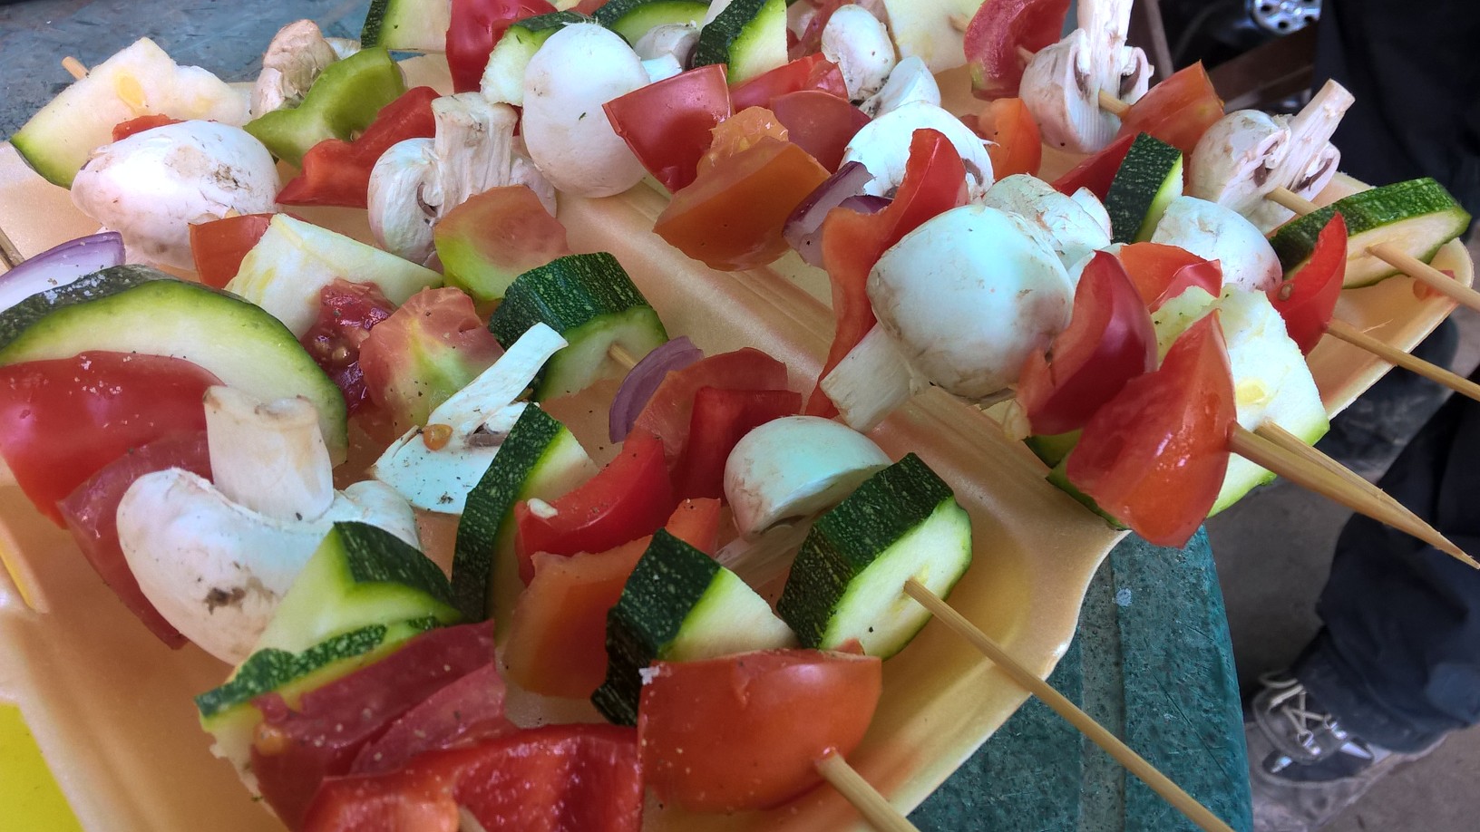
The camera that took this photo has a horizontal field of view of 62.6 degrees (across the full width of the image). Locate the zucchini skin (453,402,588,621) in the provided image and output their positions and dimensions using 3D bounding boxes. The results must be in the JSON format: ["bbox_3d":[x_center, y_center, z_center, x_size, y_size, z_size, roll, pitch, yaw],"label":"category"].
[{"bbox_3d":[-0.046,0.022,0.264,0.014,0.046,0.026,38,30,31],"label":"zucchini skin"}]

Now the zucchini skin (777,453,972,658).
[{"bbox_3d":[0.028,0.029,0.250,0.045,0.034,0.017,-36,55,-25],"label":"zucchini skin"}]

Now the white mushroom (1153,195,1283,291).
[{"bbox_3d":[0.115,-0.039,0.295,0.035,0.030,0.035,7,30,-5],"label":"white mushroom"}]

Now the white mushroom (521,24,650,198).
[{"bbox_3d":[-0.042,-0.086,0.345,0.042,0.047,0.036,0,0,41],"label":"white mushroom"}]

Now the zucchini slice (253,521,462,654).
[{"bbox_3d":[-0.078,0.036,0.248,0.038,0.024,0.023,-13,48,-8],"label":"zucchini slice"}]

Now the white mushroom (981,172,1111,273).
[{"bbox_3d":[0.076,-0.045,0.302,0.036,0.032,0.036,0,37,0],"label":"white mushroom"}]

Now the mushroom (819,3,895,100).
[{"bbox_3d":[0.039,-0.119,0.400,0.026,0.028,0.032,0,72,-22],"label":"mushroom"}]

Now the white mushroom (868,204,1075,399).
[{"bbox_3d":[0.055,-0.027,0.290,0.049,0.041,0.049,-24,62,-38],"label":"white mushroom"}]

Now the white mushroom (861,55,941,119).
[{"bbox_3d":[0.048,-0.096,0.360,0.028,0.025,0.022,-16,44,-44],"label":"white mushroom"}]

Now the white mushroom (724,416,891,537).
[{"bbox_3d":[0.015,0.013,0.266,0.039,0.021,0.030,-36,30,-25],"label":"white mushroom"}]

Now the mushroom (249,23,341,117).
[{"bbox_3d":[-0.139,-0.108,0.380,0.027,0.032,0.025,-36,55,-25],"label":"mushroom"}]

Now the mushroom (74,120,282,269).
[{"bbox_3d":[-0.136,-0.052,0.293,0.050,0.036,0.046,-5,30,3],"label":"mushroom"}]

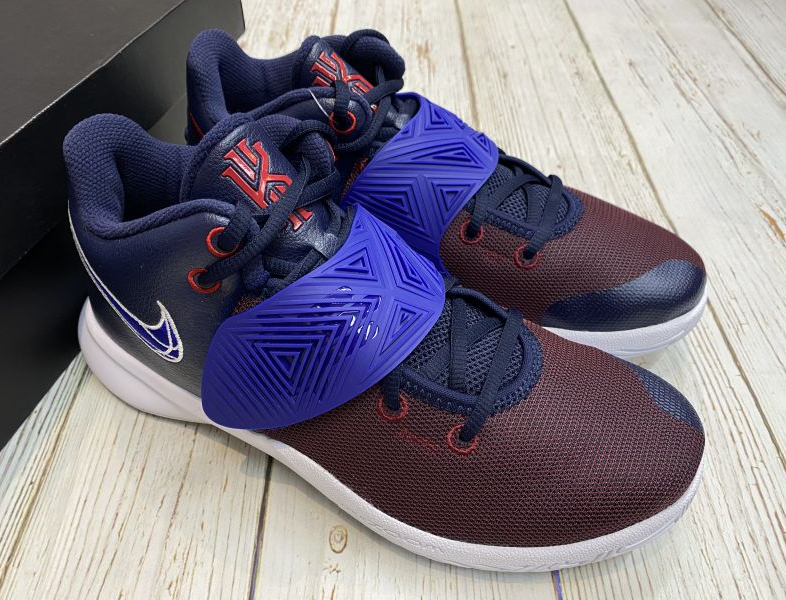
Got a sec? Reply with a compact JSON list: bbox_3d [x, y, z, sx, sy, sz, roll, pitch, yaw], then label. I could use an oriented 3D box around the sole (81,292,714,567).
[{"bbox_3d":[-0.014,0.037,0.273,0.297,0.047,0.114,15,50,13],"label":"sole"}]

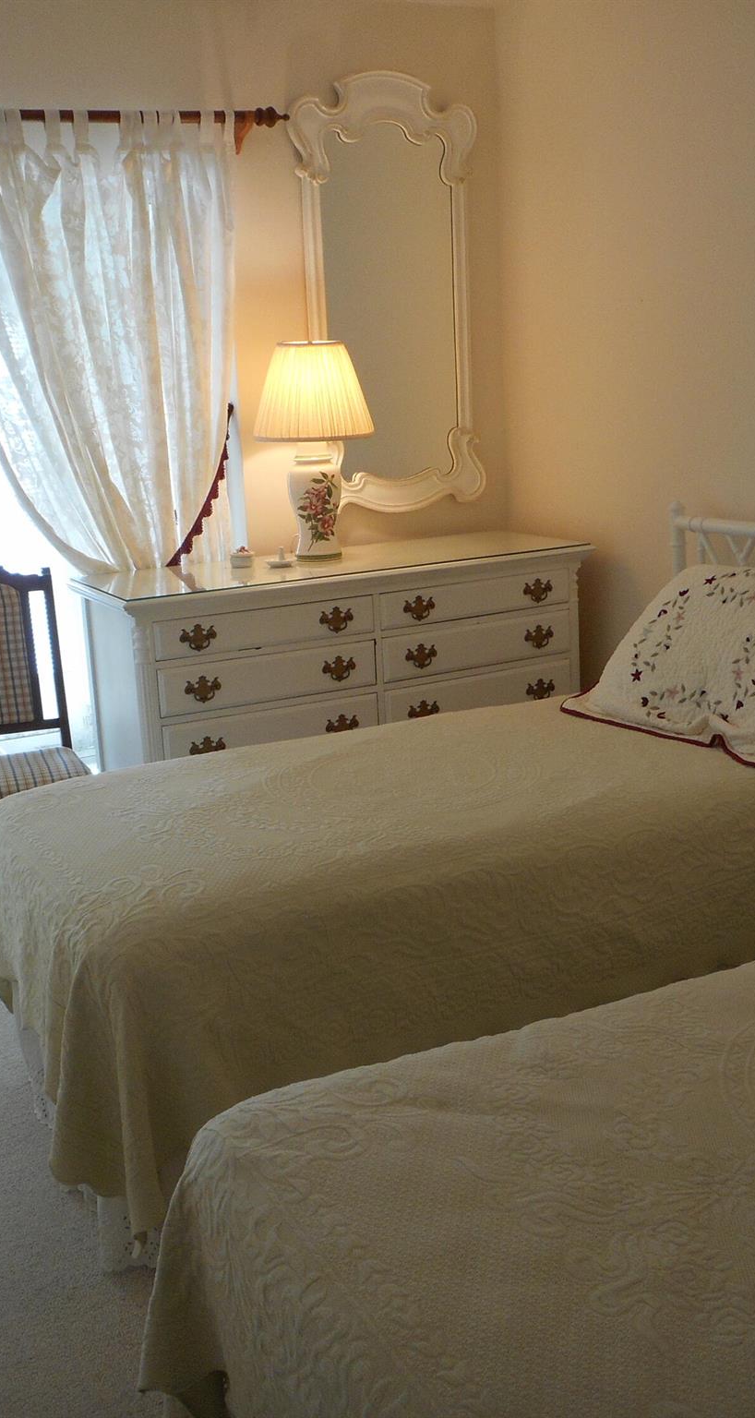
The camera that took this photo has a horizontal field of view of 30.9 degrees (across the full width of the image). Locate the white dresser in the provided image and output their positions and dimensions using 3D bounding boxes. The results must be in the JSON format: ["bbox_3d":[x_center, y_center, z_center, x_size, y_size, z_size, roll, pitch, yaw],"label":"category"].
[{"bbox_3d":[-0.081,0.029,3.995,1.420,0.917,0.553,-9,14,-26],"label":"white dresser"}]

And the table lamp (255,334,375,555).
[{"bbox_3d":[-0.180,-0.736,3.924,0.378,0.614,0.378,-3,13,1],"label":"table lamp"}]

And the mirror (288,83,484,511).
[{"bbox_3d":[0.038,-1.249,4.153,0.610,1.276,0.061,-9,14,-26],"label":"mirror"}]

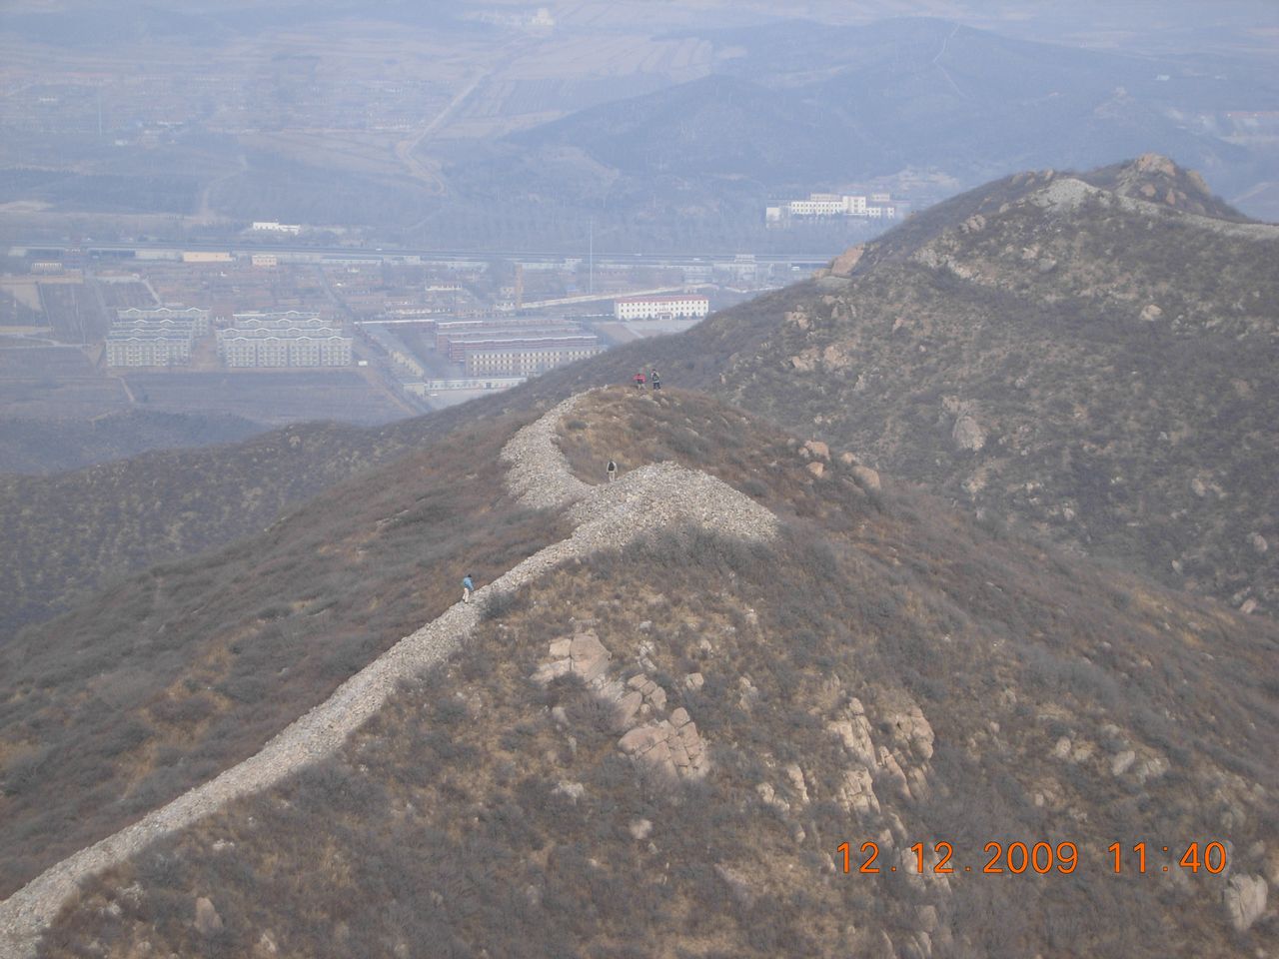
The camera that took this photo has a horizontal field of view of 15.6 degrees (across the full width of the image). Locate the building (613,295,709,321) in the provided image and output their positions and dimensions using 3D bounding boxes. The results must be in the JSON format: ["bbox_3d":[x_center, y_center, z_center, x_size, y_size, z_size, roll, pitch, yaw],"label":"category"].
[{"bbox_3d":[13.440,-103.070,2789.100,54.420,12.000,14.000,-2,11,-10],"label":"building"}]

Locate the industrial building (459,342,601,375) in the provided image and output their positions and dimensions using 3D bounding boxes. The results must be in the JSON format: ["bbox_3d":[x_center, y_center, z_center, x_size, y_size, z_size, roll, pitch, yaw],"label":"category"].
[{"bbox_3d":[-57.350,-67.130,2633.600,81.420,14.200,13.500,-2,11,-12],"label":"industrial building"}]

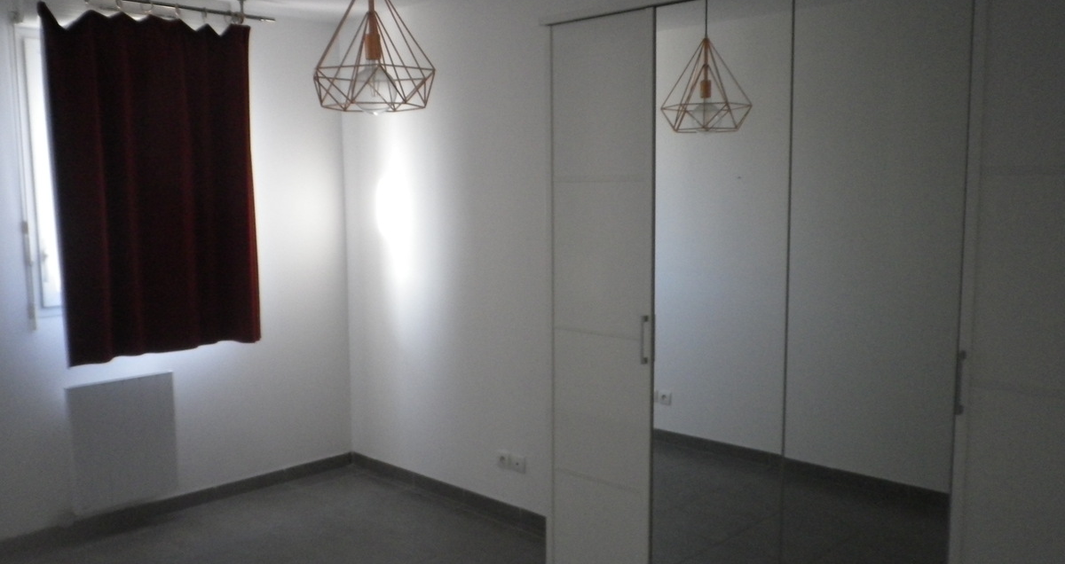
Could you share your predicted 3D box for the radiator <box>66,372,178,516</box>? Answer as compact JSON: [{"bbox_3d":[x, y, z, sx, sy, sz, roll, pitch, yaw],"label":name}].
[{"bbox_3d":[-1.922,0.751,4.055,0.082,0.594,0.461,5,8,43],"label":"radiator"}]

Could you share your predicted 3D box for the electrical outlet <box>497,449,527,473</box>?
[{"bbox_3d":[-0.106,0.866,4.130,0.190,0.085,0.012,5,8,43],"label":"electrical outlet"}]

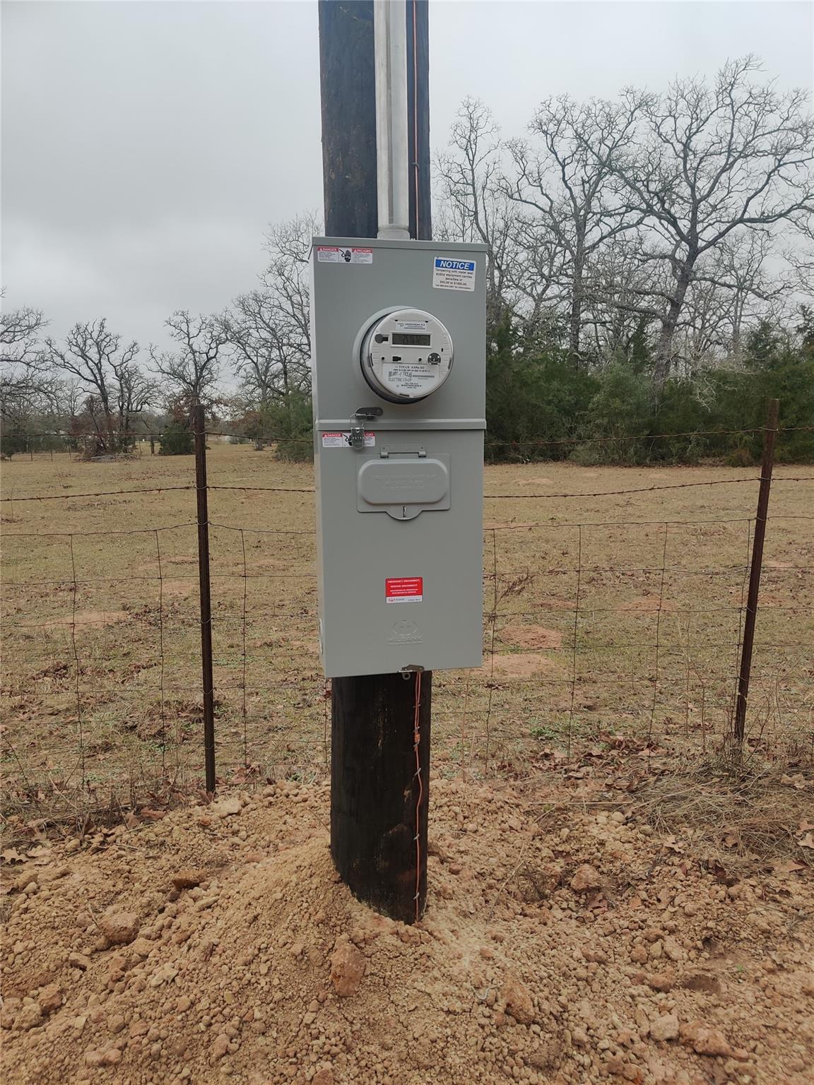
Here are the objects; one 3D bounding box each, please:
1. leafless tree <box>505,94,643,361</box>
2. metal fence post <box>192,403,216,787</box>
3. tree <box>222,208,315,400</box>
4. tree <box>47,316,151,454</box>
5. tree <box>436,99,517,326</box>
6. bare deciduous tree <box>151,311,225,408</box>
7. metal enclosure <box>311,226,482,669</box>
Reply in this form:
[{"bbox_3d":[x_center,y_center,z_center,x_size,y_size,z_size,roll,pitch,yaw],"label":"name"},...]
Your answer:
[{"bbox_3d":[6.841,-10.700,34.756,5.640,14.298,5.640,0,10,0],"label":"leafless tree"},{"bbox_3d":[-0.726,0.231,3.050,0.036,1.433,0.036,0,10,-3],"label":"metal fence post"},{"bbox_3d":[-7.388,-12.021,48.845,6.507,13.276,6.507,0,10,0],"label":"tree"},{"bbox_3d":[-20.142,-10.122,55.247,6.806,8.653,6.466,0,10,0],"label":"tree"},{"bbox_3d":[2.886,-11.275,36.711,3.751,14.822,3.938,0,10,0],"label":"tree"},{"bbox_3d":[-14.721,-10.844,57.188,5.212,9.341,5.212,0,10,0],"label":"bare deciduous tree"},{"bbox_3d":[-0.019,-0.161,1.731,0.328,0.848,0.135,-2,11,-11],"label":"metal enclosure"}]

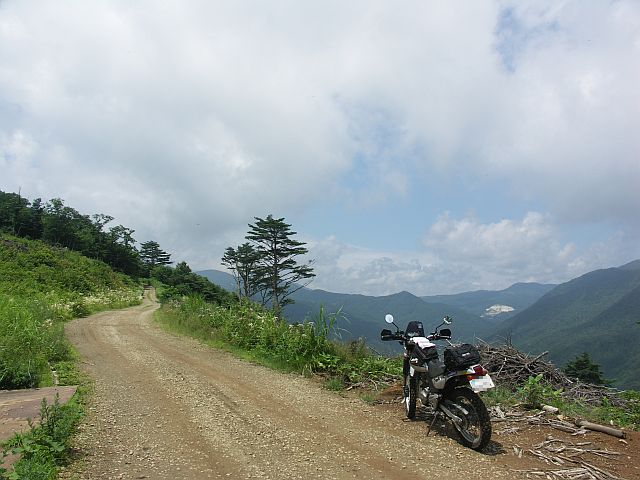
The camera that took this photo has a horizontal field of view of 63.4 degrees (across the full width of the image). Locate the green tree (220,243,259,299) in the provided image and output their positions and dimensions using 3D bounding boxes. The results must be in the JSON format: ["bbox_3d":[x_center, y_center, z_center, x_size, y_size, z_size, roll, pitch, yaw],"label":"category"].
[{"bbox_3d":[-6.757,2.762,44.000,3.400,5.100,3.230,0,-5,0],"label":"green tree"}]

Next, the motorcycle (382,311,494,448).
[{"bbox_3d":[1.283,1.515,5.825,0.820,1.270,2.050,-4,-4,-20],"label":"motorcycle"}]

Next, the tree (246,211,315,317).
[{"bbox_3d":[-3.052,2.047,40.000,5.250,8.040,4.940,0,-5,0],"label":"tree"}]

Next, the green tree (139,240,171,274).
[{"bbox_3d":[-29.411,3.554,92.000,5.690,6.930,5.510,0,-5,0],"label":"green tree"}]

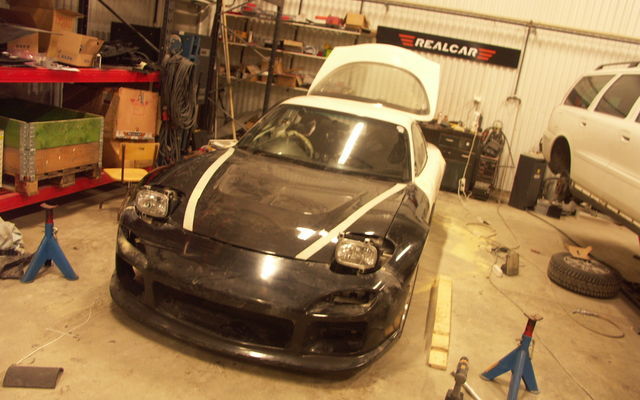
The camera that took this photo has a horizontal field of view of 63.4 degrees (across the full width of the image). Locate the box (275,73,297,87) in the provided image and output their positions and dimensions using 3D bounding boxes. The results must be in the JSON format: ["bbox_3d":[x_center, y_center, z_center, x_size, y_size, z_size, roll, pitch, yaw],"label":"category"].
[{"bbox_3d":[-0.553,-1.915,8.258,0.330,0.170,0.280,13,15,13],"label":"box"}]

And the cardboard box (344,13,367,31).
[{"bbox_3d":[0.536,-2.671,7.784,0.330,0.240,0.280,13,15,13],"label":"cardboard box"}]

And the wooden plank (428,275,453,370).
[{"bbox_3d":[0.839,0.785,3.516,0.105,0.080,1.276,13,15,12],"label":"wooden plank"}]

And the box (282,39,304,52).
[{"bbox_3d":[-0.420,-2.414,8.109,0.330,0.170,0.280,13,15,13],"label":"box"}]

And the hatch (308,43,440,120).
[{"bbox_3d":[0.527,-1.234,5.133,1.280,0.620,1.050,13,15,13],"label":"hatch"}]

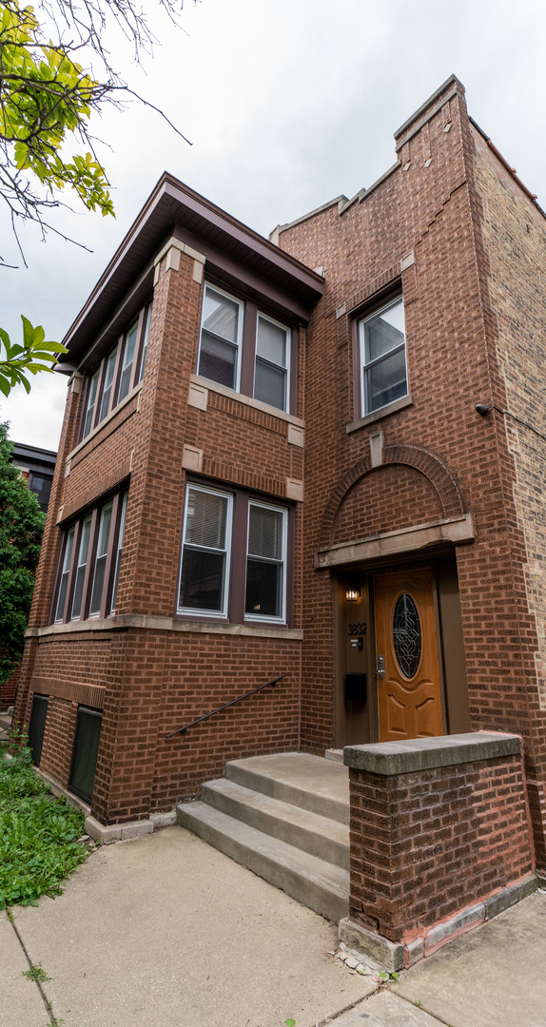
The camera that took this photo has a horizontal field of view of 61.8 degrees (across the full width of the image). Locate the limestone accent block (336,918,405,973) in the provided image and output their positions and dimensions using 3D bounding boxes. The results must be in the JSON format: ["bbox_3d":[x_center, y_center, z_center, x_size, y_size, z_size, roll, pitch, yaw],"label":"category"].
[{"bbox_3d":[0.592,2.575,2.765,0.112,0.127,0.416,14,-21,-36],"label":"limestone accent block"}]

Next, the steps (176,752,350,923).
[{"bbox_3d":[0.433,2.838,4.304,1.702,0.497,2.378,15,-21,-37],"label":"steps"}]

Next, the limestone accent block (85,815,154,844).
[{"bbox_3d":[-1.497,3.031,4.449,0.478,0.113,0.519,14,-21,-36],"label":"limestone accent block"}]

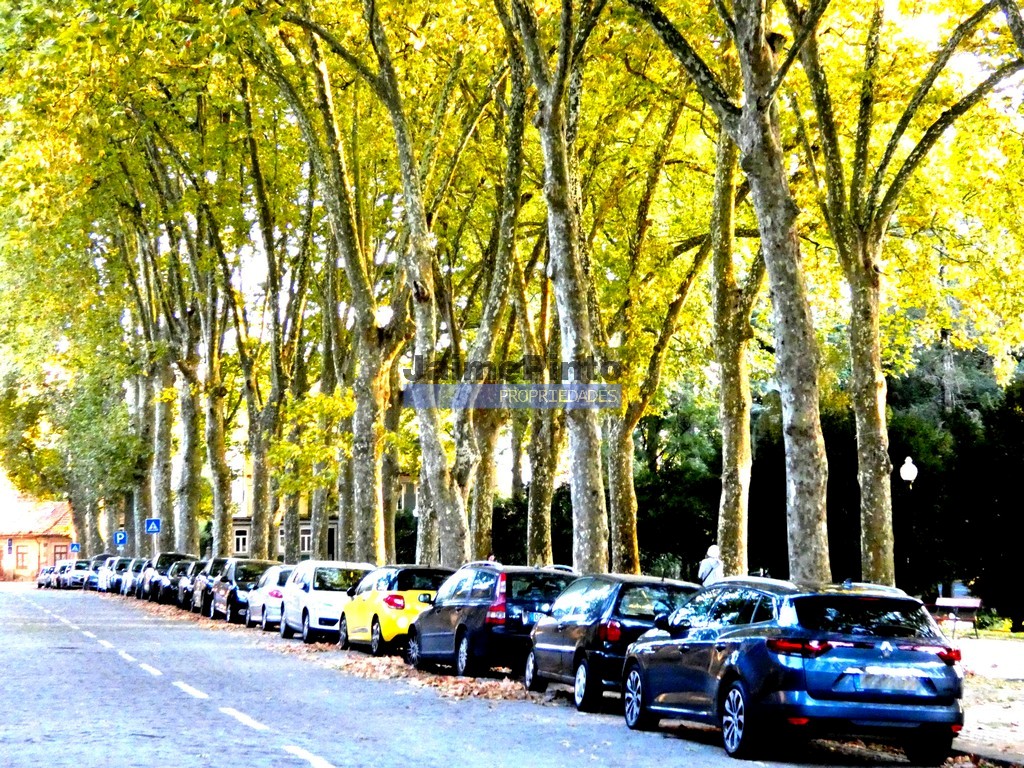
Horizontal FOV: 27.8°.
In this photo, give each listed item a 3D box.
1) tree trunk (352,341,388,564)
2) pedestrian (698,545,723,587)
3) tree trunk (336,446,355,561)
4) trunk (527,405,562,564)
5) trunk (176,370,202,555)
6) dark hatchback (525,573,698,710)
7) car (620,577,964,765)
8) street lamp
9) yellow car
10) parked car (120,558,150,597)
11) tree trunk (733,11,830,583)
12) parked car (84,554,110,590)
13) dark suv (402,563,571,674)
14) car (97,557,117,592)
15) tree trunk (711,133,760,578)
[{"bbox_3d":[-3.194,2.153,46.743,0.760,6.303,0.720,2,-5,-15],"label":"tree trunk"},{"bbox_3d":[3.453,3.646,35.931,0.520,1.700,0.350,2,-5,-14],"label":"pedestrian"},{"bbox_3d":[-7.321,5.946,91.826,0.720,6.350,0.680,0,-5,-14],"label":"tree trunk"},{"bbox_3d":[0.788,3.198,51.789,0.750,5.184,0.680,2,-5,-15],"label":"trunk"},{"bbox_3d":[-11.978,3.623,76.669,0.900,8.129,0.850,2,-5,-15],"label":"trunk"},{"bbox_3d":[1.289,2.928,23.738,1.700,1.440,4.000,2,-5,-11],"label":"dark hatchback"},{"bbox_3d":[2.398,2.530,18.852,1.840,1.460,4.630,3,-5,-15],"label":"car"},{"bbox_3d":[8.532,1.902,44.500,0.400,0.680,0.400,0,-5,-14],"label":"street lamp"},{"bbox_3d":[-1.725,3.757,34.500,1.715,1.460,3.950,3,-5,-17],"label":"yellow car"},{"bbox_3d":[-13.480,7.140,77.000,1.800,1.470,4.250,2,-5,-15],"label":"parked car"},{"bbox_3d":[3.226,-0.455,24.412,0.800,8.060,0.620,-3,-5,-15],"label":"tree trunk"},{"bbox_3d":[-18.154,8.357,91.800,1.780,1.580,4.300,1,-5,-17],"label":"parked car"},{"bbox_3d":[-0.166,3.150,27.950,1.800,1.460,4.520,3,-5,-17],"label":"dark suv"},{"bbox_3d":[-15.452,7.636,83.000,1.800,1.470,4.250,2,-5,-15],"label":"car"},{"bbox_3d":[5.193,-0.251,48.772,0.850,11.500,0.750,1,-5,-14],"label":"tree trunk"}]

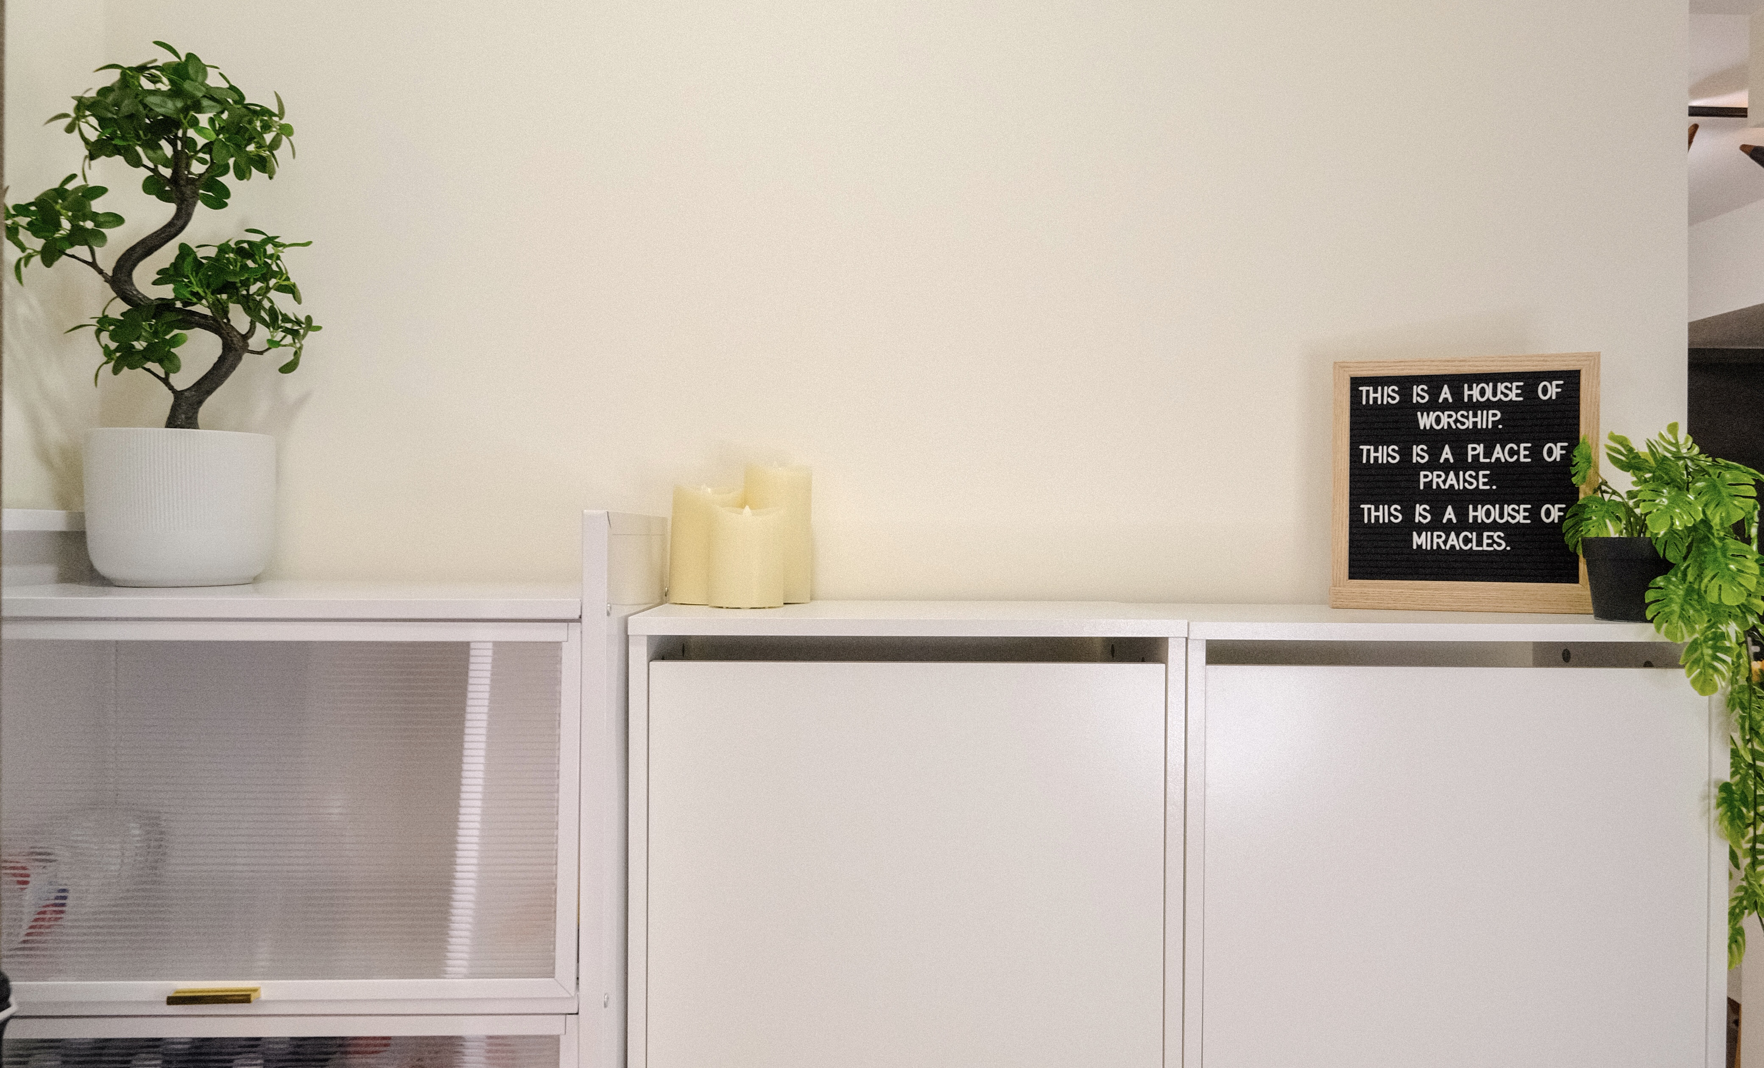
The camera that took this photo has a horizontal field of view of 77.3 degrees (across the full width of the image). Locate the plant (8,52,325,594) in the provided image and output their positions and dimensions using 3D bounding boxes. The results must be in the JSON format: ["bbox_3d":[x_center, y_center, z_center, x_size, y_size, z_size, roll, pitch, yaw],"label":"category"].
[{"bbox_3d":[-0.710,-0.218,1.100,0.298,0.540,0.250,0,1,-1],"label":"plant"}]

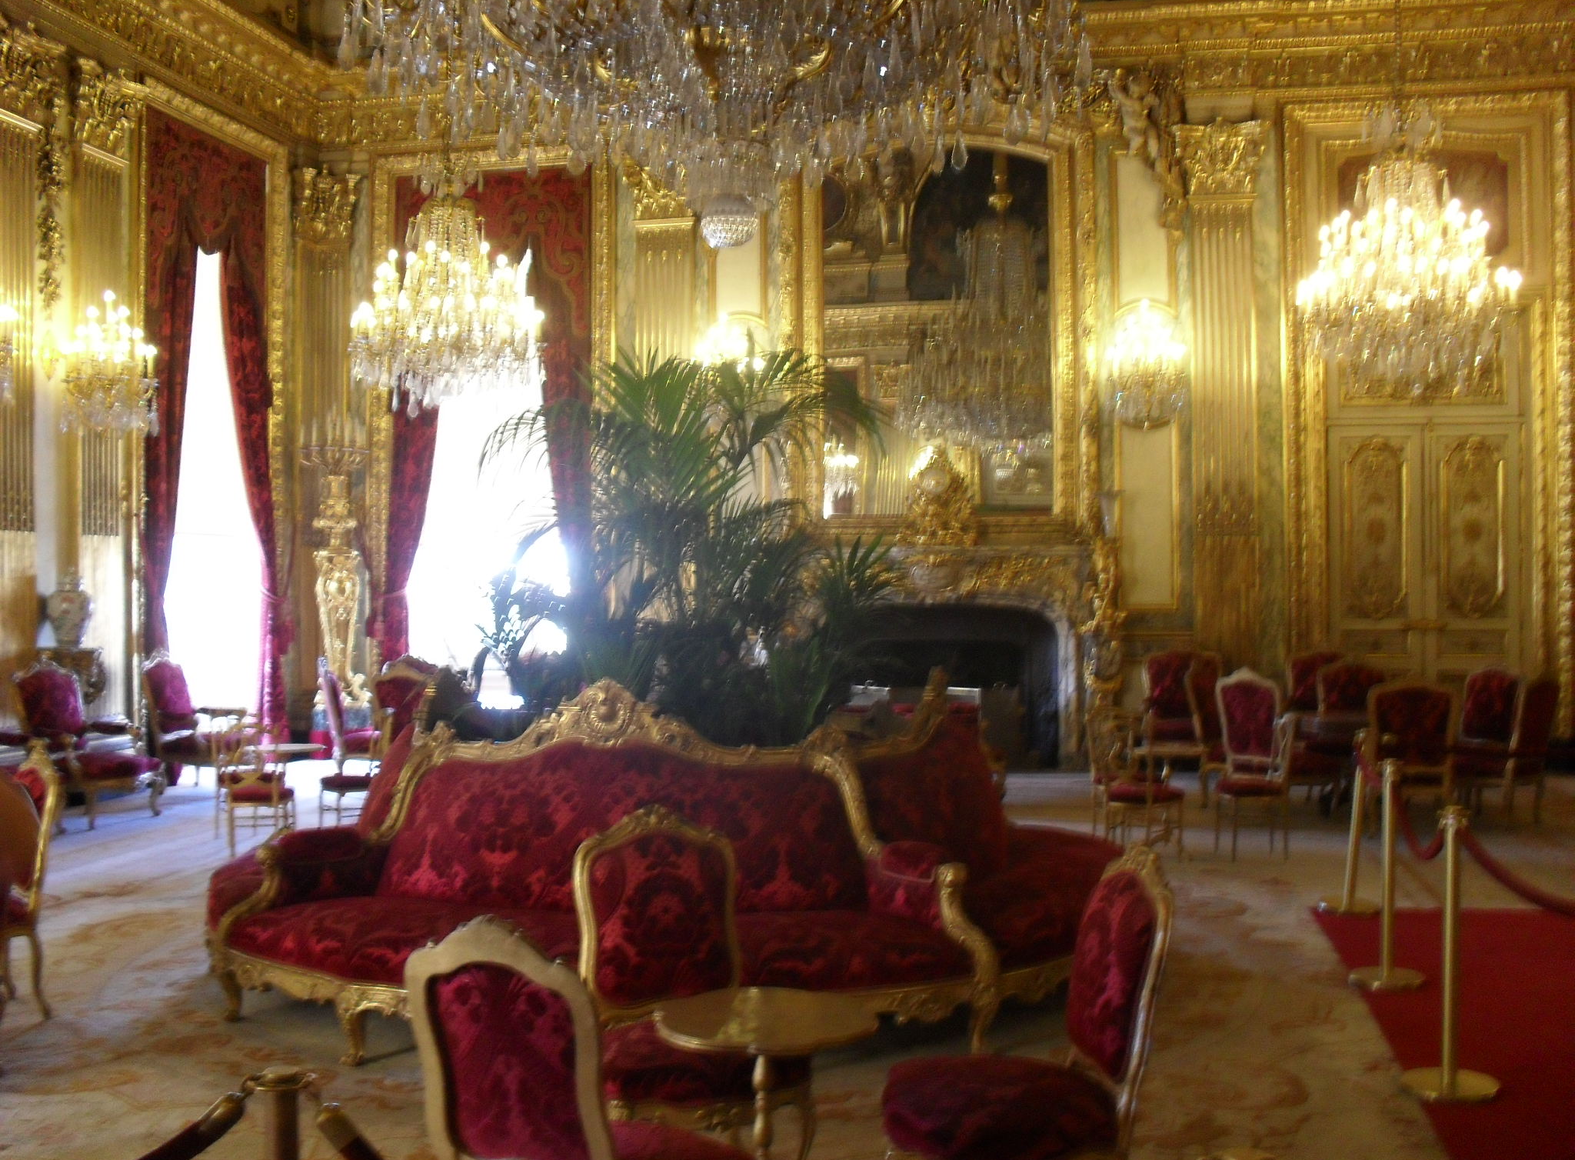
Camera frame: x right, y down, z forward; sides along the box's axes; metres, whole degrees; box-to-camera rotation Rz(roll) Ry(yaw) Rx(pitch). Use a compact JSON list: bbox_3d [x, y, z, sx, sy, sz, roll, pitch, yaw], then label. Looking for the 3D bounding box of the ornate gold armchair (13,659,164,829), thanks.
[{"bbox_3d":[-5.177,1.212,11.873,0.800,1.170,0.740,-1,-1,22],"label":"ornate gold armchair"}]

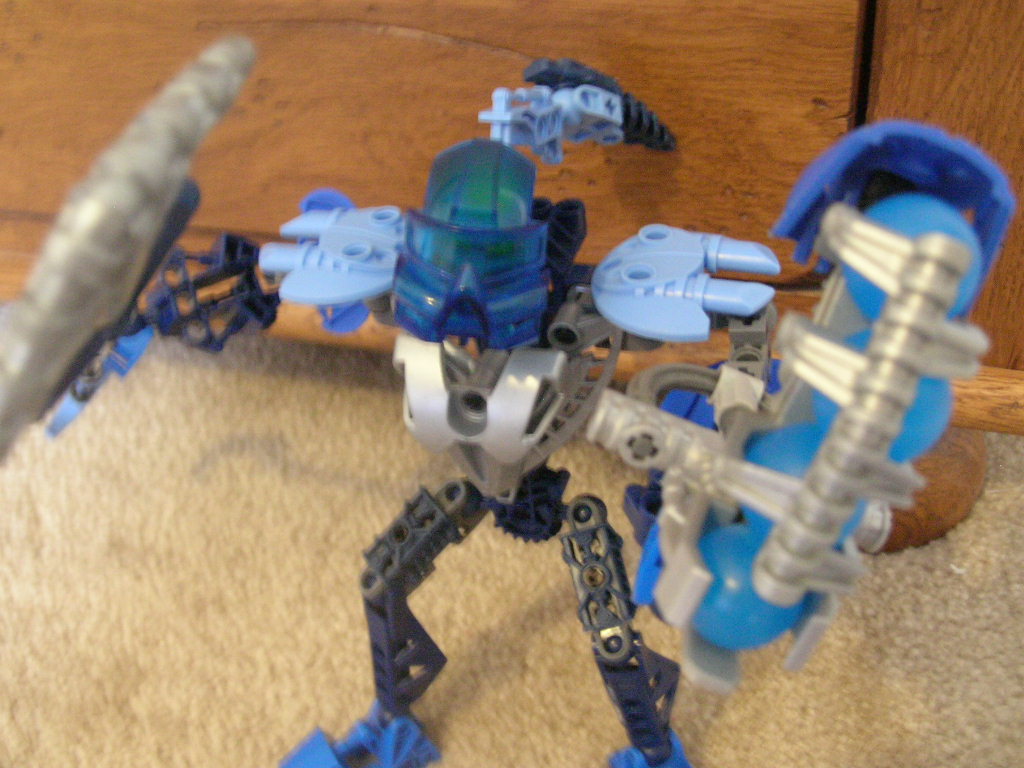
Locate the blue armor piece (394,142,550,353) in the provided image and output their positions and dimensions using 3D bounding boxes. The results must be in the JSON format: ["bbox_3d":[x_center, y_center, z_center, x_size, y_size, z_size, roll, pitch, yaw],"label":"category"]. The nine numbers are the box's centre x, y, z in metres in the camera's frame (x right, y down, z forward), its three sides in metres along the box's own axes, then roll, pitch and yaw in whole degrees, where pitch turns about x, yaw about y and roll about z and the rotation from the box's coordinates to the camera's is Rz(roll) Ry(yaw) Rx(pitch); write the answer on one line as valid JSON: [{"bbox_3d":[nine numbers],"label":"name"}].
[{"bbox_3d":[-0.008,-0.028,0.217,0.030,0.039,0.025,6,22,4],"label":"blue armor piece"}]

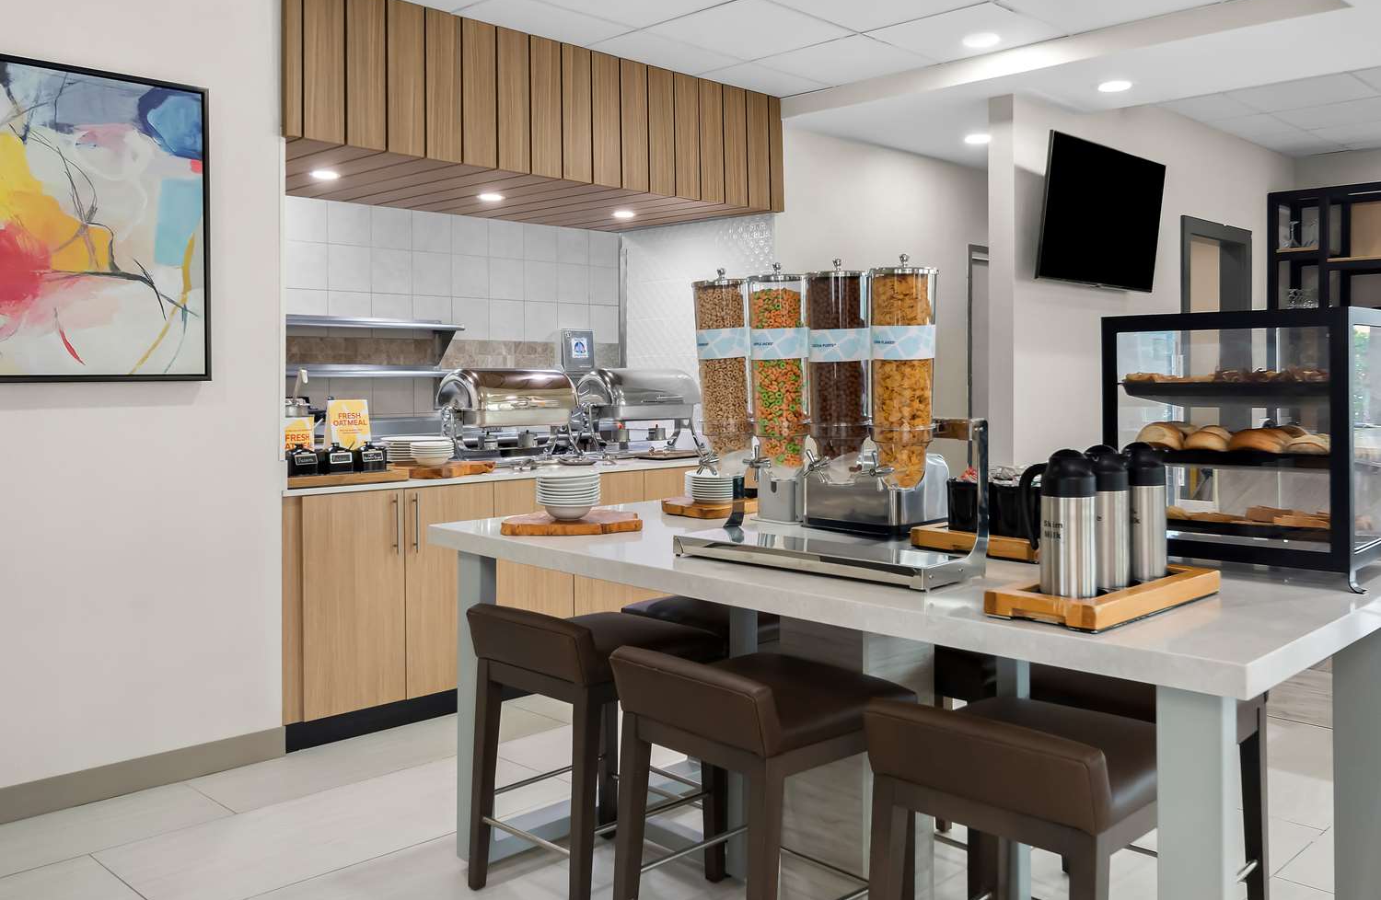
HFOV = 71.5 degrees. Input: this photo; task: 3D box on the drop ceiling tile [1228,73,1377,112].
[{"bbox_3d":[2.985,-1.732,4.650,0.600,0.020,0.600,-3,4,-45],"label":"drop ceiling tile"}]

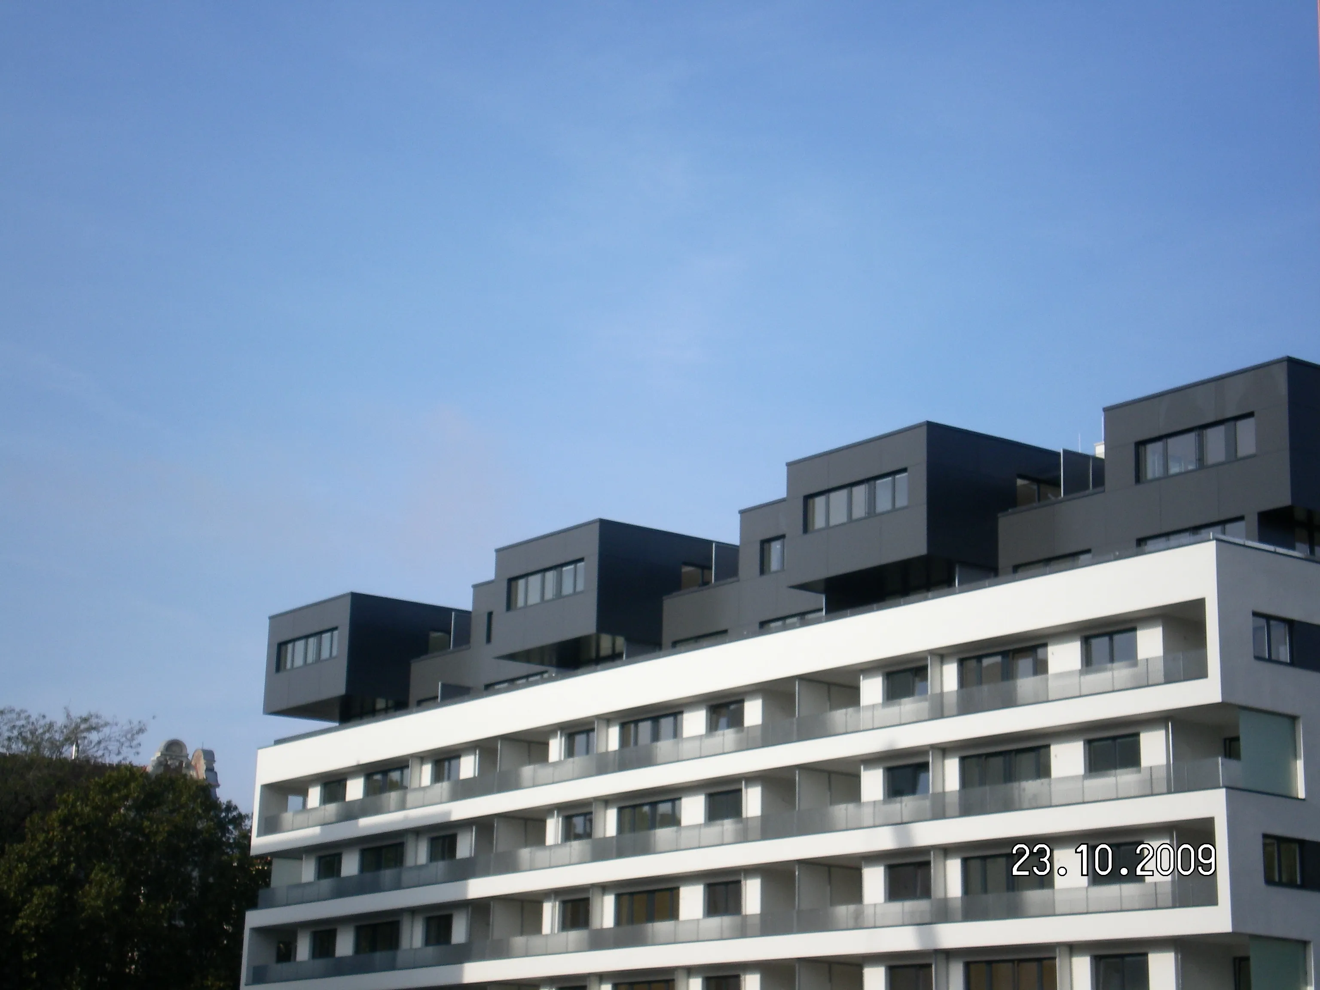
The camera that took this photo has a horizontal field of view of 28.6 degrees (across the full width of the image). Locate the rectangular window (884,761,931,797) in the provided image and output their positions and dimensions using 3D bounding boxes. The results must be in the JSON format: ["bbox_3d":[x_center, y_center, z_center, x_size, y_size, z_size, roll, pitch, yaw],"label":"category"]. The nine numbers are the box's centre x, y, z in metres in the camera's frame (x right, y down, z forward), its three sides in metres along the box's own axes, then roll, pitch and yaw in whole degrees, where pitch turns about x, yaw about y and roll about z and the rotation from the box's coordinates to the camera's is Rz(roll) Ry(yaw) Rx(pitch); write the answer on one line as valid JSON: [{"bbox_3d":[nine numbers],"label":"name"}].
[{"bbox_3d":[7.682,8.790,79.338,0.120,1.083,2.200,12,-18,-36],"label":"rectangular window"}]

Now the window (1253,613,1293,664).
[{"bbox_3d":[16.398,3.890,69.267,1.633,1.237,0.150,12,-18,-36],"label":"window"}]

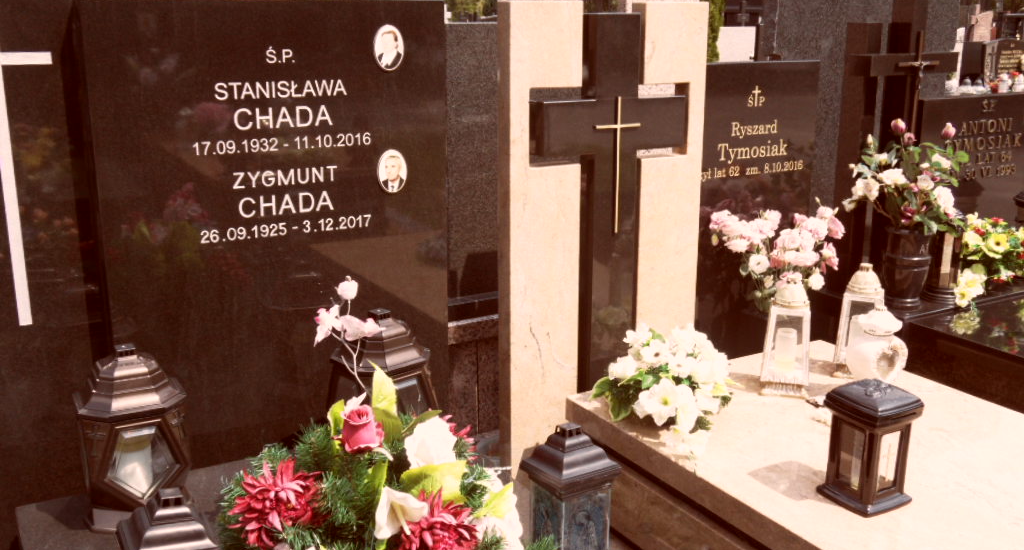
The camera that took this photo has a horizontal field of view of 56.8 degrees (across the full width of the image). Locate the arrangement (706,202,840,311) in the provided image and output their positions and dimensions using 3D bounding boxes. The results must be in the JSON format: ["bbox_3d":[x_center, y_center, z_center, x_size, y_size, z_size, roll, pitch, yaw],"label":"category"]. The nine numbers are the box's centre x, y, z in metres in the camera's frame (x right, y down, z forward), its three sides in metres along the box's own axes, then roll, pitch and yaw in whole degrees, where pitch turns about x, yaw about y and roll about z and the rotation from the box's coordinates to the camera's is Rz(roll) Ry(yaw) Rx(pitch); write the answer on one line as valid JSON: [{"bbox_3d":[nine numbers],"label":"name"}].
[{"bbox_3d":[0.835,-0.039,2.986,0.320,0.250,0.240,-8,16,-28],"label":"arrangement"}]

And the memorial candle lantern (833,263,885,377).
[{"bbox_3d":[1.039,0.123,2.815,0.130,0.350,0.130,6,16,25],"label":"memorial candle lantern"}]

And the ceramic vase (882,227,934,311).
[{"bbox_3d":[1.411,-0.016,3.369,0.160,0.245,0.160,-8,16,-28],"label":"ceramic vase"}]

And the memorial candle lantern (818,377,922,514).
[{"bbox_3d":[0.811,0.370,2.145,0.154,0.284,0.152,-9,18,-30],"label":"memorial candle lantern"}]

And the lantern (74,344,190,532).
[{"bbox_3d":[-0.836,0.333,2.094,0.226,0.378,0.228,-8,17,-27],"label":"lantern"}]

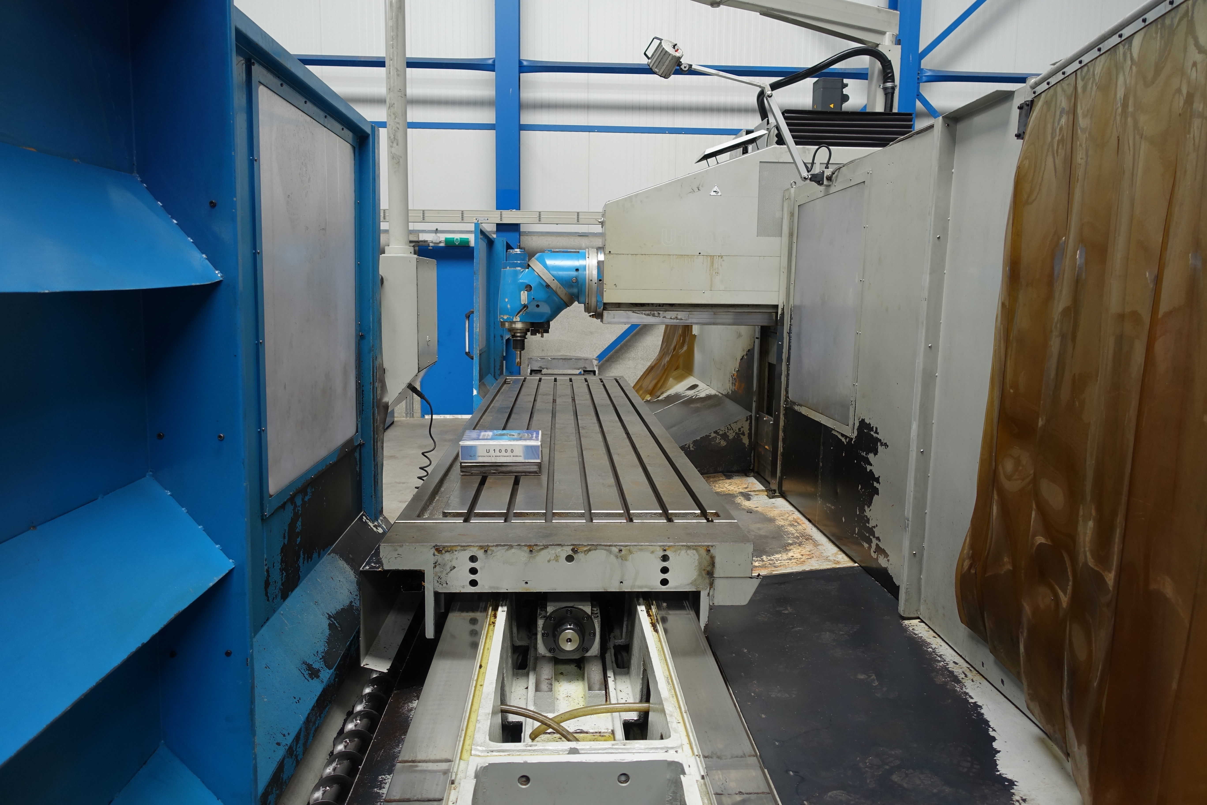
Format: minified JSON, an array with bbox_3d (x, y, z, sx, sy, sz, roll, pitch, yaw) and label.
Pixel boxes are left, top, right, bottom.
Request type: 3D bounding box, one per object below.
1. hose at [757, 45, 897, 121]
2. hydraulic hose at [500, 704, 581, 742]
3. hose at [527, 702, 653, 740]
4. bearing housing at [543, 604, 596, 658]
[{"bbox_3d":[1.333,-1.877,4.793,0.830,0.472,0.200,1,8,-3],"label":"hose"},{"bbox_3d":[-0.150,0.770,1.922,0.198,0.117,0.090,1,8,-3],"label":"hydraulic hose"},{"bbox_3d":[-0.035,0.765,1.928,0.279,0.126,0.090,1,8,-3],"label":"hose"},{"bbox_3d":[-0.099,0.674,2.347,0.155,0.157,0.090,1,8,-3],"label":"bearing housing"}]

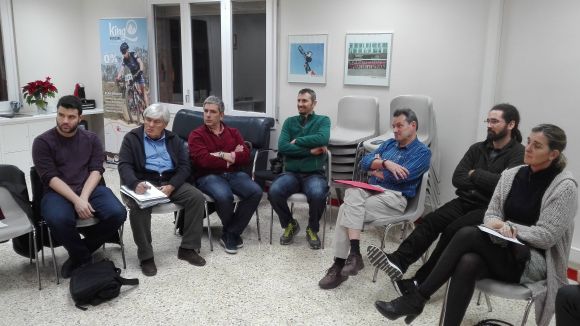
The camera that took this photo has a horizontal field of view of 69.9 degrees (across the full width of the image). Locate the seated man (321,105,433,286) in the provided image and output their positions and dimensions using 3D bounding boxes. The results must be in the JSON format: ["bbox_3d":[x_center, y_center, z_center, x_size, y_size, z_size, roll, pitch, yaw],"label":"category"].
[{"bbox_3d":[0.625,0.216,2.919,0.840,1.200,0.550,-7,14,-35],"label":"seated man"}]

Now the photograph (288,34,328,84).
[{"bbox_3d":[0.191,-1.098,4.395,0.440,0.505,0.025,7,13,24],"label":"photograph"}]

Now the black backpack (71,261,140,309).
[{"bbox_3d":[-1.192,0.753,2.638,0.360,0.180,0.300,-7,14,-34],"label":"black backpack"}]

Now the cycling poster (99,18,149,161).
[{"bbox_3d":[-2.249,-0.910,5.642,0.830,2.020,0.060,6,13,23],"label":"cycling poster"}]

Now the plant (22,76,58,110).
[{"bbox_3d":[-3.005,-0.837,5.000,0.400,0.410,0.400,7,13,24],"label":"plant"}]

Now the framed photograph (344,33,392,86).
[{"bbox_3d":[0.780,-1.025,4.125,0.465,0.515,0.025,7,13,24],"label":"framed photograph"}]

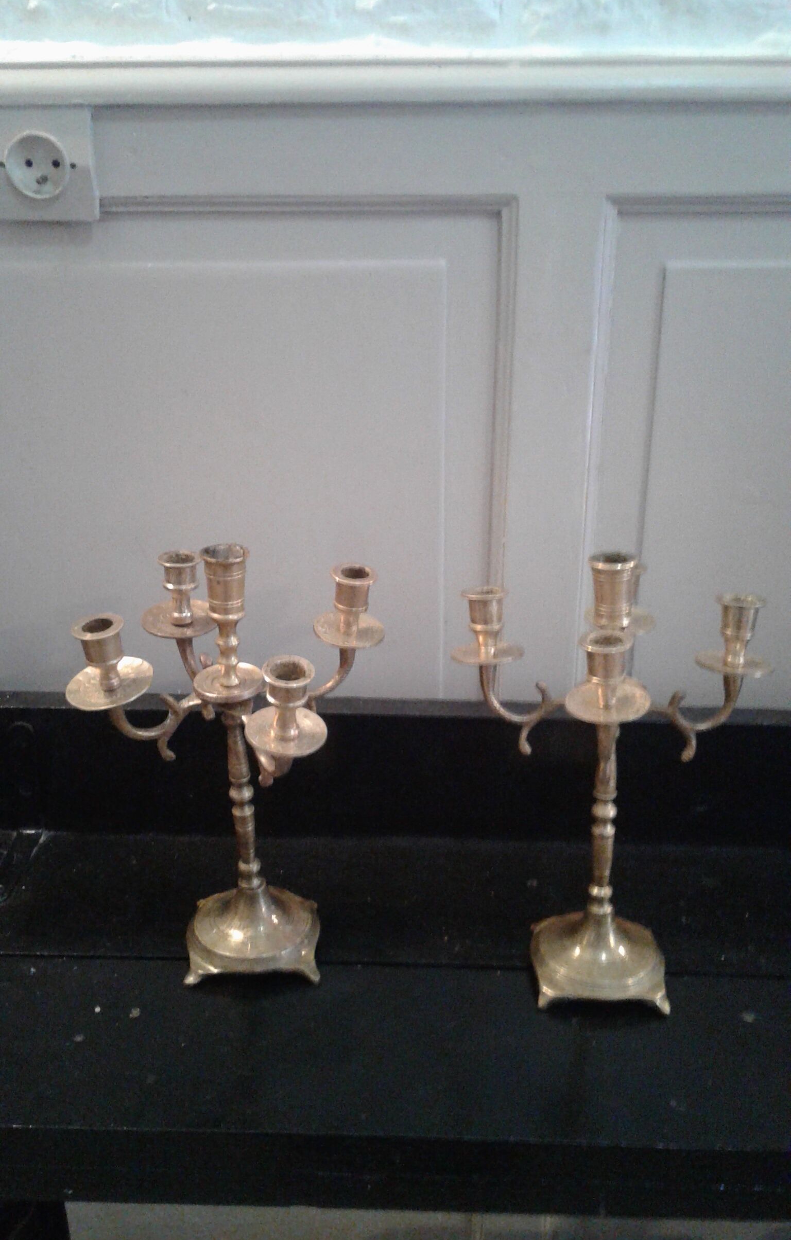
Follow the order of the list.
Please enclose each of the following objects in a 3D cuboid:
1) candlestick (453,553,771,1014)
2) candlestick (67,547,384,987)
[{"bbox_3d":[0.143,0.106,0.750,0.212,0.312,0.212,4,22,12],"label":"candlestick"},{"bbox_3d":[-0.106,0.098,0.767,0.224,0.318,0.224,-13,26,-27],"label":"candlestick"}]

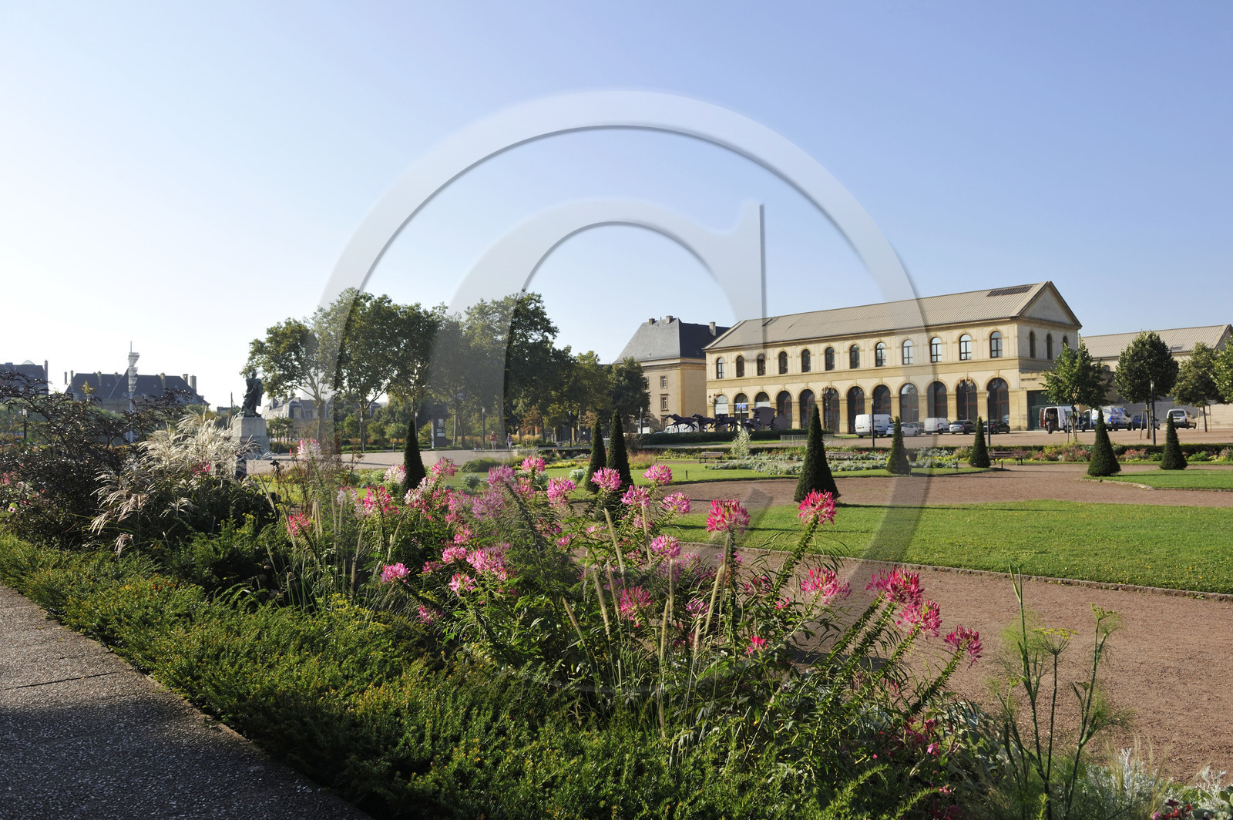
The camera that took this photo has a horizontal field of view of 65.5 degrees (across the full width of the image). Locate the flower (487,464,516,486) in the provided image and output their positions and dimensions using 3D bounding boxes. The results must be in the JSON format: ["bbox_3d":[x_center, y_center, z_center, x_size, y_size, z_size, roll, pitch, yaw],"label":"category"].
[{"bbox_3d":[-0.685,0.387,5.700,0.183,0.120,0.174,-1,-2,0],"label":"flower"}]

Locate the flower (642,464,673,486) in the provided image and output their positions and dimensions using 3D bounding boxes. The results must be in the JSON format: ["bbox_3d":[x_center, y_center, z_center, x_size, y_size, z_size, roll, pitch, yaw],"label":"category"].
[{"bbox_3d":[0.205,0.323,4.800,0.154,0.106,0.154,-1,-1,0],"label":"flower"}]

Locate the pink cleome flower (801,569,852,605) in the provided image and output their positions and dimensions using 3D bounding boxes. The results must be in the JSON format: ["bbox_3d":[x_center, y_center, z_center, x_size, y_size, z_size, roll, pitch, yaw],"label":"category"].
[{"bbox_3d":[0.851,0.718,3.900,0.208,0.149,0.197,-1,-2,0],"label":"pink cleome flower"}]

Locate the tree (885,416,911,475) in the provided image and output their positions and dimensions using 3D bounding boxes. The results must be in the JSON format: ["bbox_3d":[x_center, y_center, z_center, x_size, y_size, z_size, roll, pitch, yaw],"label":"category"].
[{"bbox_3d":[12.136,1.541,41.200,1.118,2.485,1.118,-1,-2,0],"label":"tree"}]

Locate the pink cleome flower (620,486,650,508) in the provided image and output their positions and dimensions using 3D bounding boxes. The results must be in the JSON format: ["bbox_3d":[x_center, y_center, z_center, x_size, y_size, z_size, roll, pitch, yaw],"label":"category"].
[{"bbox_3d":[0.097,0.434,4.800,0.145,0.110,0.145,-2,-1,1],"label":"pink cleome flower"}]

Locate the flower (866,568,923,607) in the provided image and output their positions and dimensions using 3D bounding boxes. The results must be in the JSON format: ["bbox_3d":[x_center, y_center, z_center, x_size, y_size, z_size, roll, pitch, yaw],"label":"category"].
[{"bbox_3d":[1.104,0.705,3.800,0.225,0.157,0.190,-1,-2,0],"label":"flower"}]

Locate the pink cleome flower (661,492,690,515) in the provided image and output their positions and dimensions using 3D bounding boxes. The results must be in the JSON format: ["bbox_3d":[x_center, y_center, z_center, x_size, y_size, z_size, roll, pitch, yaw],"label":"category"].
[{"bbox_3d":[0.297,0.468,4.800,0.140,0.110,0.140,-2,-1,3],"label":"pink cleome flower"}]

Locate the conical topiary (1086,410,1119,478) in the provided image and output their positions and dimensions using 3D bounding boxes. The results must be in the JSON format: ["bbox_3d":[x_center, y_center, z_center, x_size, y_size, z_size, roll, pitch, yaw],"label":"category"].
[{"bbox_3d":[20.529,1.410,40.500,1.236,2.822,1.236,-2,-2,27],"label":"conical topiary"}]

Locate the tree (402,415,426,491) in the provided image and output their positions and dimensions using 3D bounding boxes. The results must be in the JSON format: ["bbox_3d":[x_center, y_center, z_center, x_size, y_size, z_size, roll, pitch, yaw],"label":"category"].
[{"bbox_3d":[-6.478,1.533,30.800,0.867,2.539,0.867,-1,-2,0],"label":"tree"}]

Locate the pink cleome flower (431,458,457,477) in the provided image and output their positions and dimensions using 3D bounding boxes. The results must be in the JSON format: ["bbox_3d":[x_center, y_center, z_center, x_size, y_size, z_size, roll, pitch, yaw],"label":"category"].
[{"bbox_3d":[-1.119,0.374,6.200,0.174,0.125,0.166,-1,-2,0],"label":"pink cleome flower"}]

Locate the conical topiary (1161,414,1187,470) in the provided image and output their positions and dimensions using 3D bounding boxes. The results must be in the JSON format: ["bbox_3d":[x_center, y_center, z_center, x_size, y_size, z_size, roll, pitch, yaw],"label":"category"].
[{"bbox_3d":[26.297,1.537,45.300,1.104,2.528,1.104,-2,-2,30],"label":"conical topiary"}]

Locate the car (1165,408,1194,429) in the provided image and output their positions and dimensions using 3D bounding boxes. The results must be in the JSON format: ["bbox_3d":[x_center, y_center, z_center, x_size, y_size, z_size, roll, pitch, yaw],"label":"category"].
[{"bbox_3d":[53.400,0.860,90.500,1.720,1.810,4.150,-2,-2,44],"label":"car"}]

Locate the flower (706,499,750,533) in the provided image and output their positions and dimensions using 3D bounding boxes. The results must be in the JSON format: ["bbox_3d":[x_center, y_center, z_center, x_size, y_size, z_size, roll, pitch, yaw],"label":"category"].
[{"bbox_3d":[0.478,0.453,4.100,0.194,0.148,0.184,-1,-2,0],"label":"flower"}]

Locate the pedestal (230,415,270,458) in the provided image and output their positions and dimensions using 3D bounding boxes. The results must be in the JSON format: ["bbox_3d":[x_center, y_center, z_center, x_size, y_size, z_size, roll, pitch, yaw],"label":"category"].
[{"bbox_3d":[-26.745,2.004,70.000,2.163,3.081,2.163,0,-2,-41],"label":"pedestal"}]

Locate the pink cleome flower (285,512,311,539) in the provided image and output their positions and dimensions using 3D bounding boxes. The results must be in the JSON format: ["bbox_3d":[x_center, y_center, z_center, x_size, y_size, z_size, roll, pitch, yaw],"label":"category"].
[{"bbox_3d":[-2.024,0.736,6.100,0.166,0.172,0.166,-1,-1,0],"label":"pink cleome flower"}]

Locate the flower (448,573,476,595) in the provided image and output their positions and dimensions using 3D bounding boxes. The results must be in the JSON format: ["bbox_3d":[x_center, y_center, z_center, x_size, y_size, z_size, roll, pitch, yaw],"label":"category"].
[{"bbox_3d":[-0.823,0.925,5.100,0.154,0.118,0.154,-1,-1,0],"label":"flower"}]

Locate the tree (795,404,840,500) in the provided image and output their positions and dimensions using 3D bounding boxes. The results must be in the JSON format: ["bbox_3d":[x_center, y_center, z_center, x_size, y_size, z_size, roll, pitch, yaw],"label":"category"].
[{"bbox_3d":[6.436,1.377,31.000,1.405,3.132,1.405,-2,-1,12],"label":"tree"}]

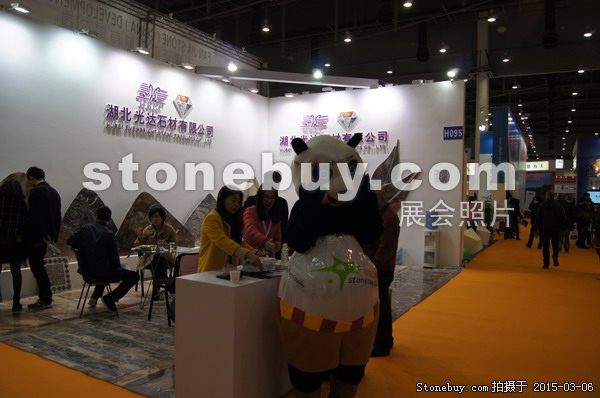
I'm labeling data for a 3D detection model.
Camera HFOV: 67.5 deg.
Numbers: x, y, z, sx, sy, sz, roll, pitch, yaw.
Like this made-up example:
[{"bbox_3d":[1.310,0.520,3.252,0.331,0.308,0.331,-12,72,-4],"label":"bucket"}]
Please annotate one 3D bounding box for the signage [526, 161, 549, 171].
[{"bbox_3d":[16.773,-2.315,32.000,1.750,0.640,0.120,1,1,30],"label":"signage"}]

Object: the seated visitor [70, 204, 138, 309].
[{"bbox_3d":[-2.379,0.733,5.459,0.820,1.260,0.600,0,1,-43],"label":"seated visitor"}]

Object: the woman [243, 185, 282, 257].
[{"bbox_3d":[-0.365,0.648,4.450,0.450,1.600,0.400,0,1,-30],"label":"woman"}]

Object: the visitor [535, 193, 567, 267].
[{"bbox_3d":[5.495,0.644,9.857,0.600,1.710,0.420,1,1,30],"label":"visitor"}]

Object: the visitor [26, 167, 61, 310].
[{"bbox_3d":[-3.193,0.476,5.589,0.360,1.750,0.460,1,1,15],"label":"visitor"}]

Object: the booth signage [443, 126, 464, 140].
[{"bbox_3d":[3.273,-1.390,9.566,0.420,0.270,0.030,1,1,30],"label":"booth signage"}]

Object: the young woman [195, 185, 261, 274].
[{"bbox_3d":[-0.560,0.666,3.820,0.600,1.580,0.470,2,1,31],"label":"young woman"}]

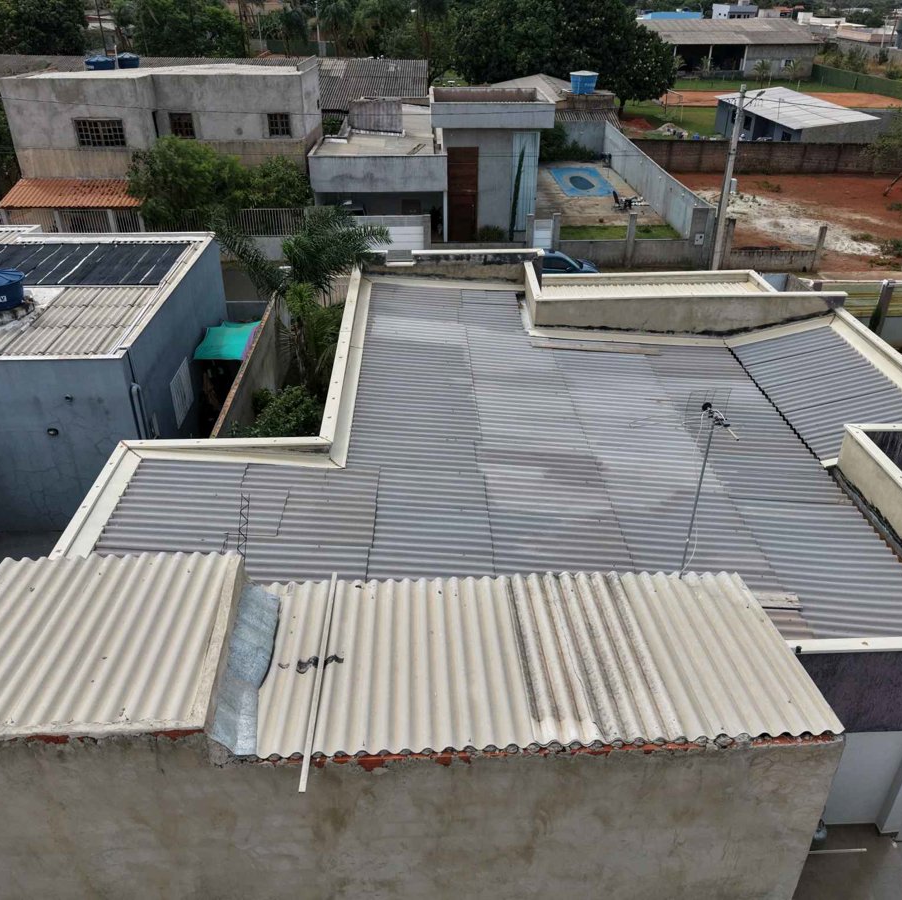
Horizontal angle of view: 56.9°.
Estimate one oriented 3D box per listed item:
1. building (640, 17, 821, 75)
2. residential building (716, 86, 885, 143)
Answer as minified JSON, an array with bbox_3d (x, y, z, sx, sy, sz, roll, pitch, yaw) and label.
[{"bbox_3d":[30.038,-46.182,94.922,18.600,5.300,14.100,-1,30,-2],"label":"building"},{"bbox_3d":[21.766,-21.080,54.257,5.200,2.950,13.500,-1,30,-2],"label":"residential building"}]

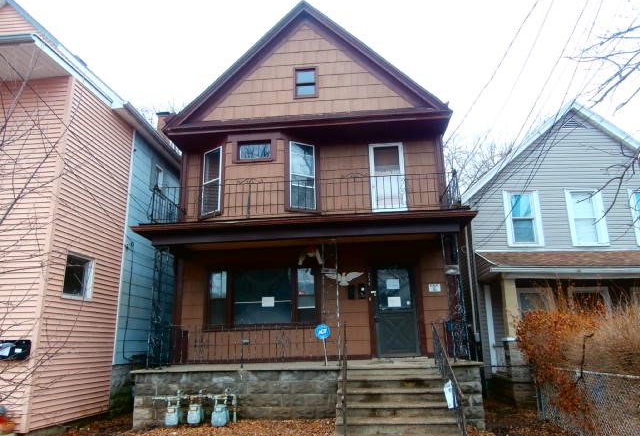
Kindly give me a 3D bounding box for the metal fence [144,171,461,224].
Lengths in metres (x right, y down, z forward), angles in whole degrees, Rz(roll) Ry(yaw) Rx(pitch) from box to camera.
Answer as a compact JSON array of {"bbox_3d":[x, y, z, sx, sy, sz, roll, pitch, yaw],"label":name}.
[{"bbox_3d":[-0.295,-0.173,9.715,6.140,0.790,1.830,-3,-15,4],"label":"metal fence"}]

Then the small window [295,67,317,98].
[{"bbox_3d":[-0.342,-3.349,10.926,0.565,0.878,0.110,-3,-15,4],"label":"small window"}]

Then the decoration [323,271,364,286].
[{"bbox_3d":[0.558,1.401,10.218,0.942,0.330,0.070,-3,-15,4],"label":"decoration"}]

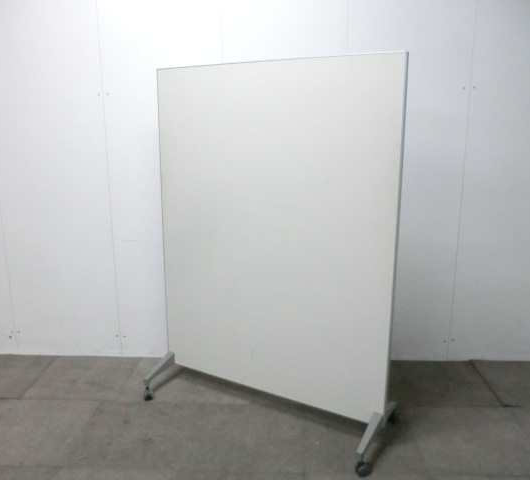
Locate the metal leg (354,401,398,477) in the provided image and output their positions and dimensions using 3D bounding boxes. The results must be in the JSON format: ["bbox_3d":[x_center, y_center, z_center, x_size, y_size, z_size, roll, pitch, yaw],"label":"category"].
[{"bbox_3d":[0.489,0.817,2.132,0.056,0.168,0.445,8,16,30],"label":"metal leg"}]

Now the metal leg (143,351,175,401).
[{"bbox_3d":[-0.485,0.685,2.703,0.056,0.168,0.445,8,16,30],"label":"metal leg"}]

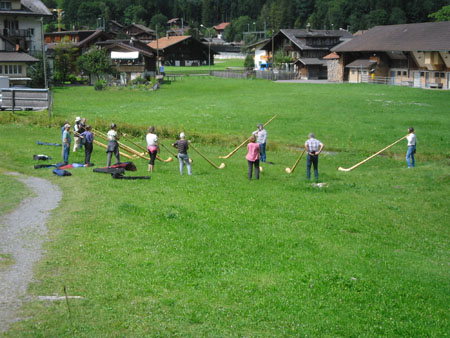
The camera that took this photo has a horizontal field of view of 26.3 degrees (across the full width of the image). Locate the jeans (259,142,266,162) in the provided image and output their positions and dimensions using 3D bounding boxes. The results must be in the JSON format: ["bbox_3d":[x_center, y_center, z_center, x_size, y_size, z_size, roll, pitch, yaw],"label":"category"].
[{"bbox_3d":[1.699,-0.734,43.600,0.400,0.930,0.320,5,8,33],"label":"jeans"}]

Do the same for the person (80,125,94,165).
[{"bbox_3d":[-5.814,-1.011,40.700,0.520,1.670,0.380,3,8,30],"label":"person"}]

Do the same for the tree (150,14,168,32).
[{"bbox_3d":[-22.354,-49.371,330.000,6.200,8.000,6.200,0,7,0],"label":"tree"}]

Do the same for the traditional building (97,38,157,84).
[{"bbox_3d":[-15.093,-16.079,146.000,8.400,6.600,9.000,1,7,7],"label":"traditional building"}]

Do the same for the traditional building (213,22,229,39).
[{"bbox_3d":[-1.621,-55.917,390.000,7.500,6.800,8.000,1,7,6],"label":"traditional building"}]

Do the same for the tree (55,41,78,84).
[{"bbox_3d":[-23.878,-15.931,145.000,3.600,6.200,3.600,0,7,0],"label":"tree"}]

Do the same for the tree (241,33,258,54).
[{"bbox_3d":[7.255,-36.884,285.000,5.400,7.000,5.400,0,7,0],"label":"tree"}]

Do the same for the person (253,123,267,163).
[{"bbox_3d":[1.556,-1.183,43.400,0.600,1.740,0.450,4,8,30],"label":"person"}]

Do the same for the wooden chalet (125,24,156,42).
[{"bbox_3d":[-26.494,-42.078,300.000,8.400,6.800,7.500,3,8,27],"label":"wooden chalet"}]

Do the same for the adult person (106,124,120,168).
[{"bbox_3d":[-4.495,-0.966,38.800,0.550,1.740,0.420,4,8,30],"label":"adult person"}]

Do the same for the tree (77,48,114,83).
[{"bbox_3d":[-18.164,-14.377,135.000,5.300,5.100,5.000,0,7,0],"label":"tree"}]

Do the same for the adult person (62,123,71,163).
[{"bbox_3d":[-6.812,-1.078,41.500,0.340,1.710,0.460,-2,7,-14],"label":"adult person"}]

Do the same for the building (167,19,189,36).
[{"bbox_3d":[-18.260,-54.203,370.000,8.200,7.000,8.500,-2,7,-17],"label":"building"}]

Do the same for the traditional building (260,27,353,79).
[{"bbox_3d":[13.520,-18.320,154.000,13.000,8.300,10.200,-6,9,-38],"label":"traditional building"}]

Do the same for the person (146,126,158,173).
[{"bbox_3d":[-2.734,-0.735,36.300,0.500,1.710,0.320,3,8,20],"label":"person"}]

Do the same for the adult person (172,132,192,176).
[{"bbox_3d":[-1.718,-0.608,38.900,0.720,1.740,0.420,2,7,14],"label":"adult person"}]

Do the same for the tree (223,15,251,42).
[{"bbox_3d":[4.361,-53.023,365.000,10.400,11.000,10.400,0,7,0],"label":"tree"}]

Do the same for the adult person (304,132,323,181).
[{"bbox_3d":[3.385,-0.473,36.400,0.680,1.780,0.380,-1,7,-11],"label":"adult person"}]

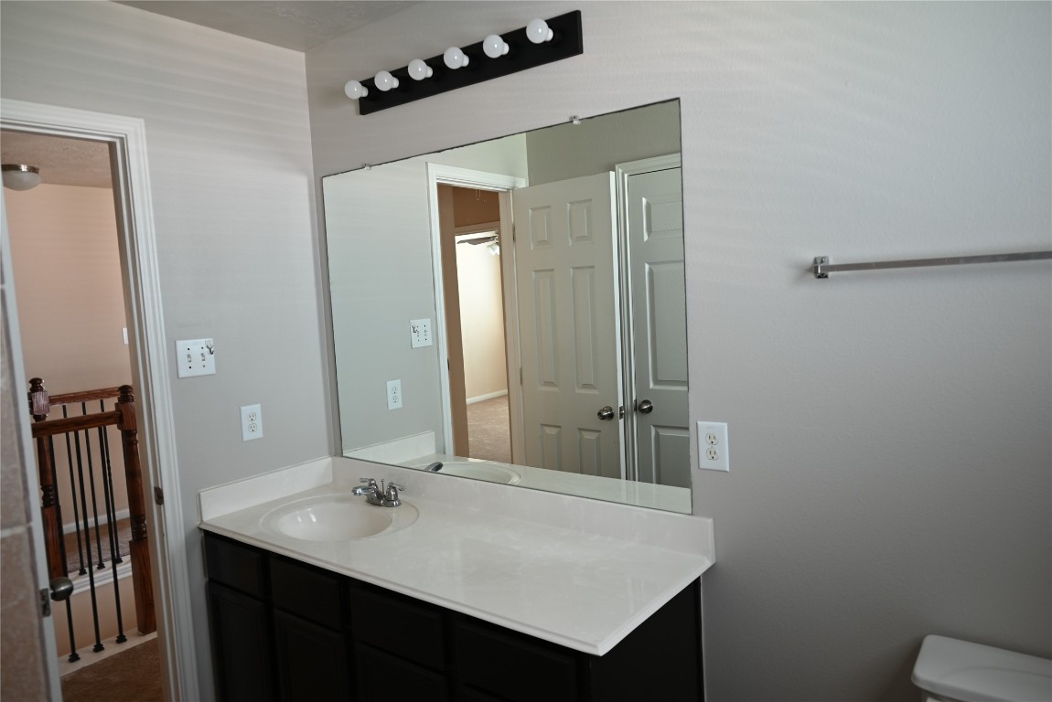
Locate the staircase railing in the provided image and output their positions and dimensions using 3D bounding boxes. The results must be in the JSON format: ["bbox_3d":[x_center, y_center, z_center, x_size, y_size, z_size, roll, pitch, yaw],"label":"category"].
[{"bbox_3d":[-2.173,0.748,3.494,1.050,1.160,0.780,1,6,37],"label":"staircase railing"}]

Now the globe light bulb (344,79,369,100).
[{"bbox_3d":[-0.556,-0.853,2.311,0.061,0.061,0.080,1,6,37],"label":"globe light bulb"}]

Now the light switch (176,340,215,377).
[{"bbox_3d":[-1.089,0.024,2.319,0.013,0.122,0.124,1,6,37],"label":"light switch"}]

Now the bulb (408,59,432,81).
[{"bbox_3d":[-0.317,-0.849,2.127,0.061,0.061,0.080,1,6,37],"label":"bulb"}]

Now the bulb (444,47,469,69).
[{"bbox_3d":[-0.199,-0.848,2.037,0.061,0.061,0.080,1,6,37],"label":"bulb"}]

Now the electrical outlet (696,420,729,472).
[{"bbox_3d":[0.479,0.244,1.792,0.078,0.122,0.008,1,6,37],"label":"electrical outlet"}]

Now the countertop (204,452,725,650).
[{"bbox_3d":[-0.303,0.511,2.077,1.567,0.116,0.561,1,6,37],"label":"countertop"}]

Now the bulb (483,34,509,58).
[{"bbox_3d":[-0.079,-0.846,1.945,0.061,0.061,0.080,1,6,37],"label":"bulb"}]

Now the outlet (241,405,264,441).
[{"bbox_3d":[-0.969,0.253,2.483,0.008,0.122,0.078,1,6,37],"label":"outlet"}]

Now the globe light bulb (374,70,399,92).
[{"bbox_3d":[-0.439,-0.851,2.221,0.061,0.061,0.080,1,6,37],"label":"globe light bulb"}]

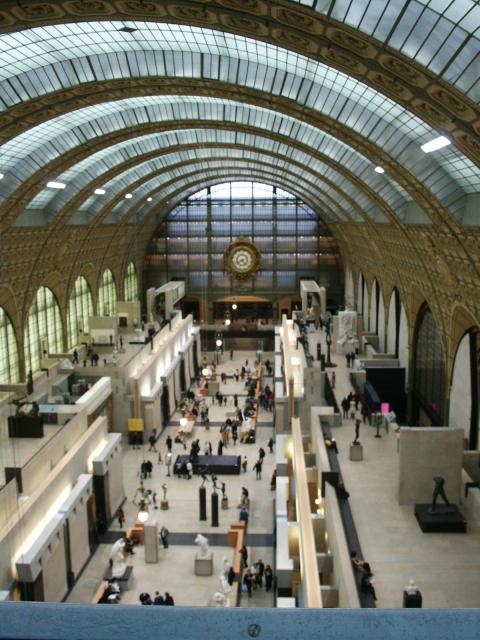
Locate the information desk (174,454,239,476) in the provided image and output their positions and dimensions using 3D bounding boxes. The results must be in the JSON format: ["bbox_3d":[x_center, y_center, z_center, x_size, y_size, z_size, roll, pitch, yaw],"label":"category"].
[{"bbox_3d":[-2.965,13.840,61.458,6.100,1.000,2.200,0,9,3],"label":"information desk"}]

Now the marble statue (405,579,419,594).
[{"bbox_3d":[7.792,12.035,29.276,0.580,0.682,0.400,0,9,3],"label":"marble statue"}]

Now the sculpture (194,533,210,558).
[{"bbox_3d":[-2.509,15.158,43.309,0.900,1.563,0.750,0,9,3],"label":"sculpture"}]

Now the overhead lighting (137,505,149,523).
[{"bbox_3d":[-4.454,9.042,29.928,0.500,0.620,0.500,0,9,3],"label":"overhead lighting"}]

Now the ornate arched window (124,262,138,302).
[{"bbox_3d":[-20.323,-6.061,121.369,0.600,9.400,12.300,0,9,3],"label":"ornate arched window"}]

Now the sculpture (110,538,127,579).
[{"bbox_3d":[-7.882,15.339,41.928,1.000,2.453,0.950,0,9,3],"label":"sculpture"}]

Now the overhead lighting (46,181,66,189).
[{"bbox_3d":[-16.137,-11.890,56.907,0.600,0.400,3.000,0,9,3],"label":"overhead lighting"}]

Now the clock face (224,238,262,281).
[{"bbox_3d":[0.499,-11.987,129.283,7.700,8.500,1.200,0,9,3],"label":"clock face"}]

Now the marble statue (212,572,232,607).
[{"bbox_3d":[-1.036,16.080,38.314,1.150,2.301,1.100,0,9,3],"label":"marble statue"}]

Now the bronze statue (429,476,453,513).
[{"bbox_3d":[11.930,10.294,38.375,1.550,2.060,0.720,0,9,3],"label":"bronze statue"}]

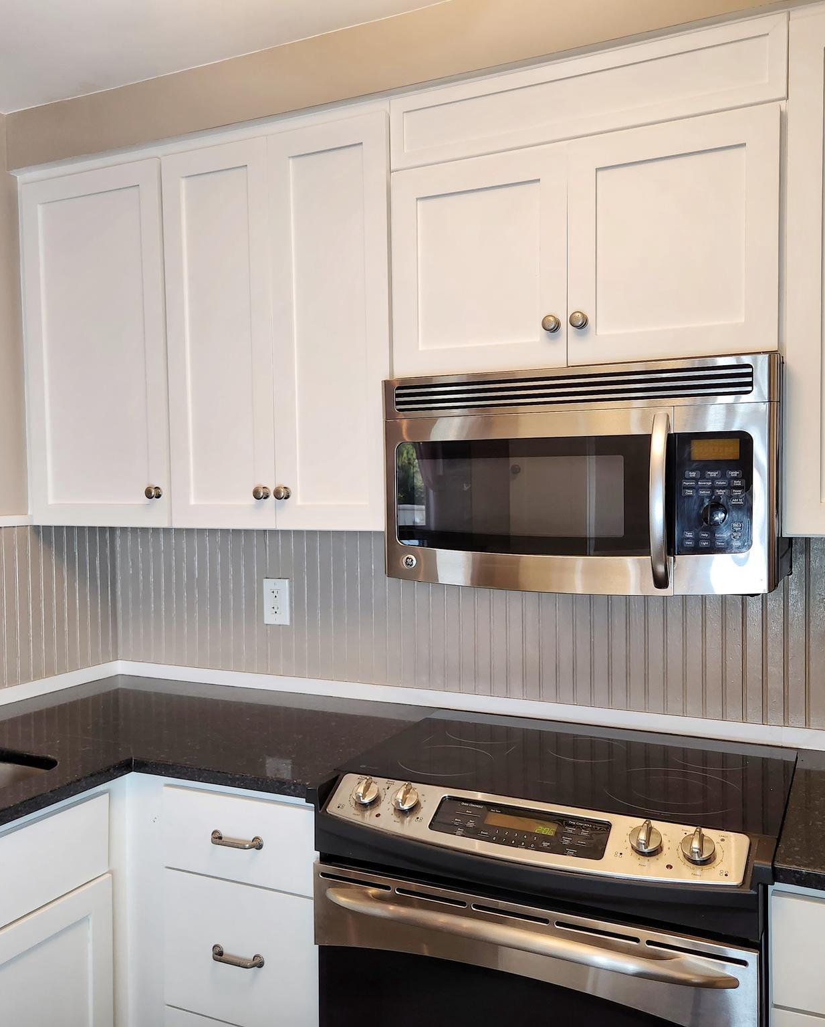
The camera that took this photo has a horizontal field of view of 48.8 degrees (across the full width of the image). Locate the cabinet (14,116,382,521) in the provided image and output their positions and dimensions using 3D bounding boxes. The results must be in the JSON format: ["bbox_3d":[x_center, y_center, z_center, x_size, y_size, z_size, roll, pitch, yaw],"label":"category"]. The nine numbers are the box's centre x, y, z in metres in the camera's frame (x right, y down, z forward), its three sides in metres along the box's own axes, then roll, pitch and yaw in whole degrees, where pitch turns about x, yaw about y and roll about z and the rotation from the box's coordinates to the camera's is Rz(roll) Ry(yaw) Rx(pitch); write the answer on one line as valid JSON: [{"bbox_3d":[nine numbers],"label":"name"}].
[{"bbox_3d":[-0.461,-0.413,2.283,1.064,0.885,0.322,0,2,26],"label":"cabinet"}]

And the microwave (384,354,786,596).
[{"bbox_3d":[0.352,-0.071,1.847,0.758,0.410,0.425,0,2,26],"label":"microwave"}]

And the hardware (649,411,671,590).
[{"bbox_3d":[0.421,-0.021,1.548,0.026,0.304,0.047,0,2,26],"label":"hardware"}]

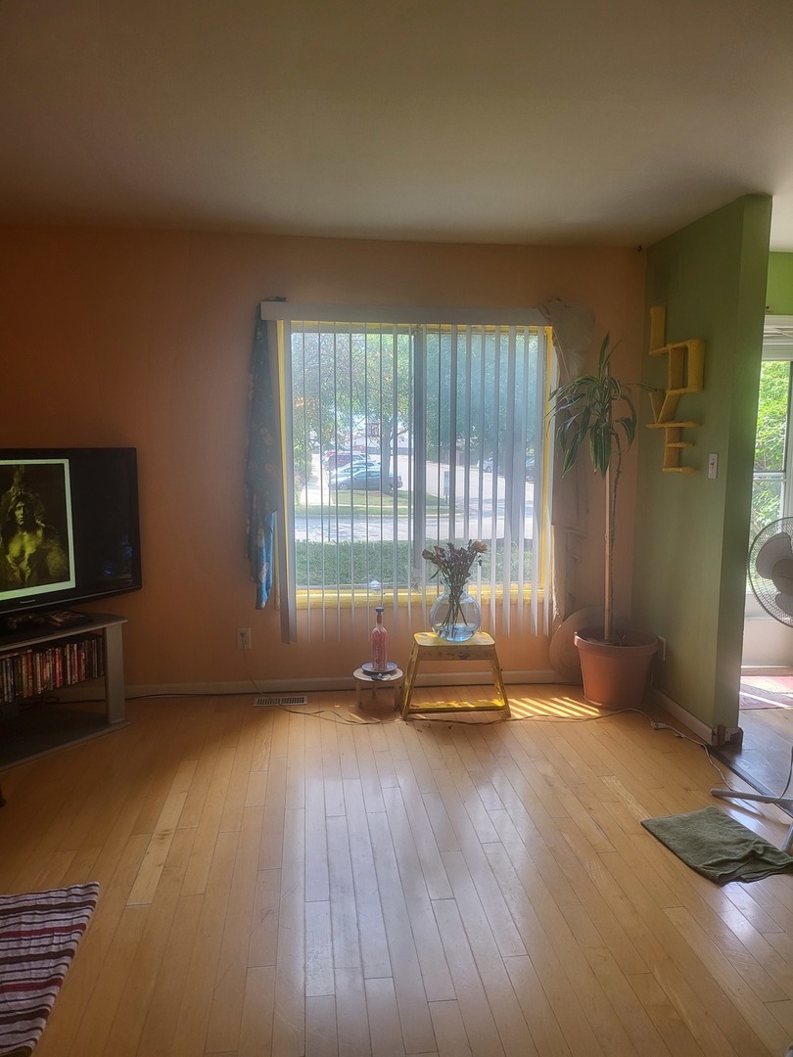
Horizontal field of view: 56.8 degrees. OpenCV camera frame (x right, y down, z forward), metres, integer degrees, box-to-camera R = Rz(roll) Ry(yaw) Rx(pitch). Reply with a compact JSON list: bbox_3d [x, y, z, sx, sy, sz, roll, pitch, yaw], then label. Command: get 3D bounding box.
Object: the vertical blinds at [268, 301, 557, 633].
[{"bbox_3d":[0.076,-0.263,3.917,1.530,1.760,0.120,-1,7,-7],"label":"vertical blinds"}]

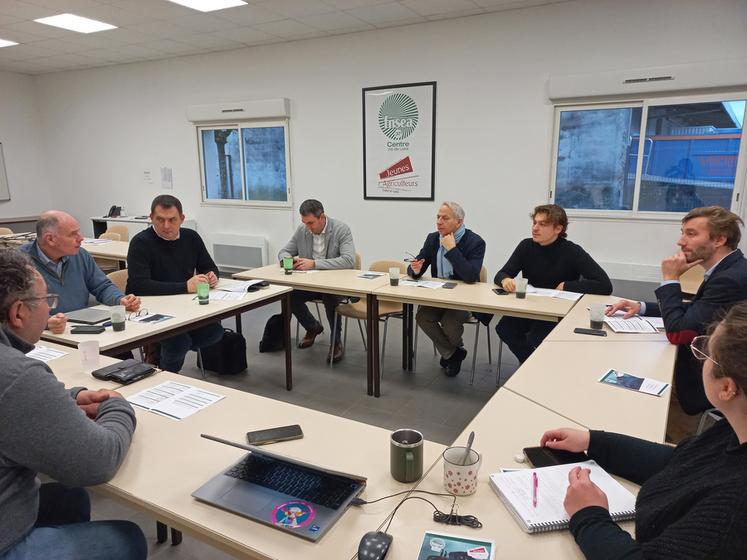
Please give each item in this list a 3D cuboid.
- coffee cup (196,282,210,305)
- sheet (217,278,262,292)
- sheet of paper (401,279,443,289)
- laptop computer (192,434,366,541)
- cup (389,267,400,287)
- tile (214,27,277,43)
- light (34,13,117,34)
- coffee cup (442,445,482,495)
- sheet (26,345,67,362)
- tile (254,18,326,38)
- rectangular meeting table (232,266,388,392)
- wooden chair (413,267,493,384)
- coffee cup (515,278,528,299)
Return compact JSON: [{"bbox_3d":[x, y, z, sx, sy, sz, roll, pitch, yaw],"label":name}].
[{"bbox_3d":[-1.014,0.086,3.223,0.073,0.114,0.073,0,11,0],"label":"coffee cup"},{"bbox_3d":[-0.954,0.023,3.731,0.290,0.040,0.250,6,13,27],"label":"sheet"},{"bbox_3d":[0.331,0.024,3.756,0.297,0.003,0.210,5,13,27],"label":"sheet of paper"},{"bbox_3d":[-0.230,0.457,1.313,0.355,0.152,0.238,6,13,27],"label":"laptop computer"},{"bbox_3d":[0.146,-0.023,3.726,0.072,0.116,0.072,0,12,0],"label":"cup"},{"bbox_3d":[-1.475,-2.784,6.115,0.600,0.020,0.600,6,13,28],"label":"tile"},{"bbox_3d":[-3.127,-2.716,5.693,0.590,0.030,0.600,5,13,27],"label":"light"},{"bbox_3d":[0.226,0.472,1.343,0.112,0.086,0.087,-12,16,-43],"label":"coffee cup"},{"bbox_3d":[-1.531,0.332,2.363,0.297,0.004,0.210,5,13,24],"label":"sheet"},{"bbox_3d":[-0.930,-2.763,5.965,0.600,0.020,0.600,6,13,27],"label":"tile"},{"bbox_3d":[-0.412,0.330,4.149,1.215,0.745,0.590,6,13,28],"label":"rectangular meeting table"},{"bbox_3d":[0.623,0.290,4.118,0.480,0.800,0.520,6,14,28],"label":"wooden chair"},{"bbox_3d":[0.941,0.054,3.425,0.077,0.118,0.077,0,12,0],"label":"coffee cup"}]

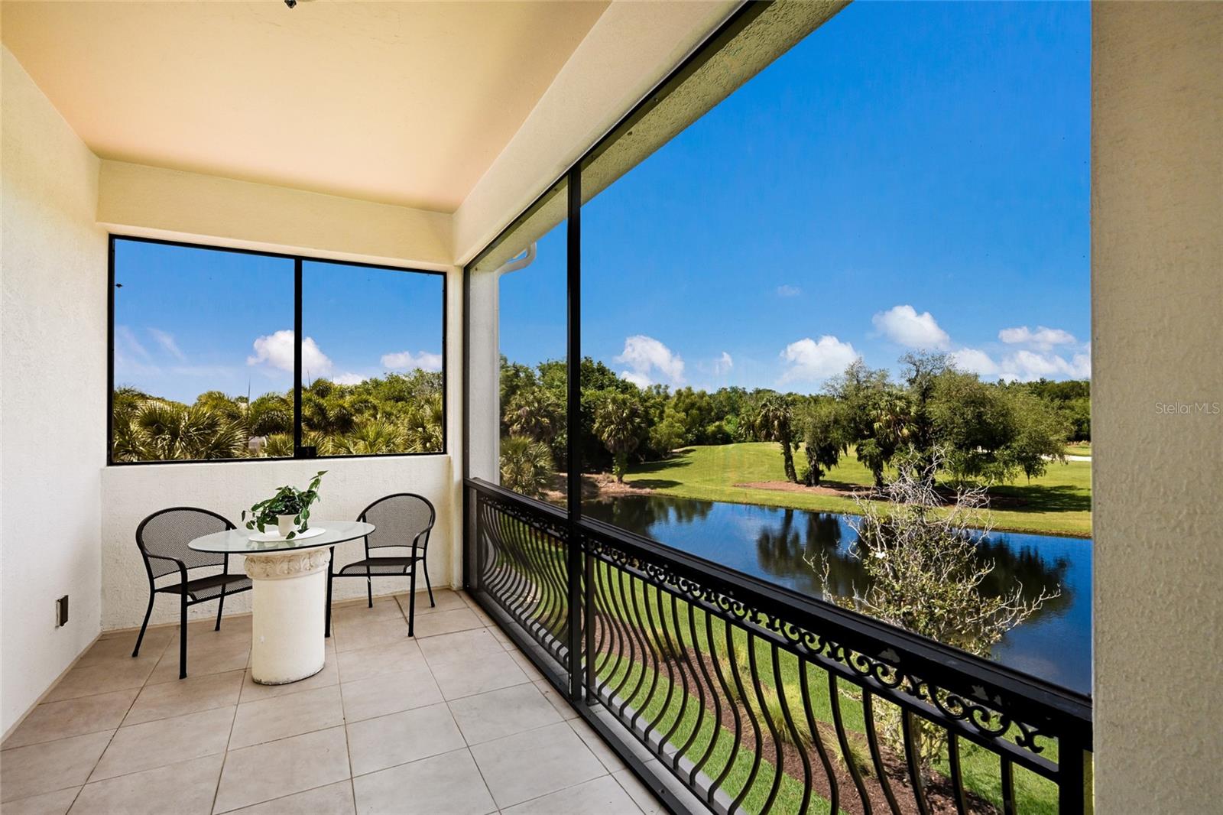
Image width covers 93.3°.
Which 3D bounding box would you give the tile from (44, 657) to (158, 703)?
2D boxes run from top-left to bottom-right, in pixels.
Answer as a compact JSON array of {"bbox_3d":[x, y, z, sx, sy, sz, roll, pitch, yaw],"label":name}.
[{"bbox_3d":[-2.780,1.499,3.169,0.410,0.012,0.447,0,0,-28],"label":"tile"}]

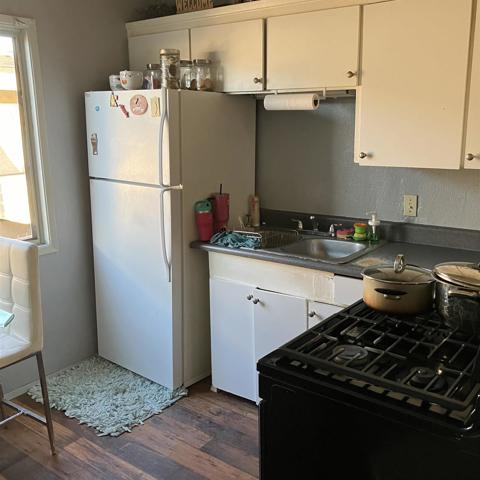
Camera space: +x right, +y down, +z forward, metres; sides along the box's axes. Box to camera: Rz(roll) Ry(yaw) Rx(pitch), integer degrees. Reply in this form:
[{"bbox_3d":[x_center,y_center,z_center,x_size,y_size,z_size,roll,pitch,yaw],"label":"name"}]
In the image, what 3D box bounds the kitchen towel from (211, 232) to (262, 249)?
[{"bbox_3d":[-0.007,-0.006,2.691,0.260,0.065,0.160,9,14,35],"label":"kitchen towel"}]

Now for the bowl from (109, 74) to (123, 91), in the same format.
[{"bbox_3d":[-0.691,-0.884,2.949,0.110,0.101,0.110,-1,13,0],"label":"bowl"}]

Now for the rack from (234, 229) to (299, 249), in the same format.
[{"bbox_3d":[0.096,-0.028,2.813,0.320,0.065,0.320,9,14,35],"label":"rack"}]

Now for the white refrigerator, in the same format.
[{"bbox_3d":[-0.429,-0.031,3.307,0.736,1.711,0.759,10,15,40],"label":"white refrigerator"}]

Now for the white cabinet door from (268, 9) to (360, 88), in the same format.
[{"bbox_3d":[0.375,-0.987,2.705,0.530,0.376,0.028,8,14,35],"label":"white cabinet door"}]

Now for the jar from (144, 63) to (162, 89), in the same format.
[{"bbox_3d":[-0.481,-0.905,2.906,0.110,0.158,0.110,1,11,0],"label":"jar"}]

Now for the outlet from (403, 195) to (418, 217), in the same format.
[{"bbox_3d":[0.927,-0.184,2.811,0.072,0.116,0.010,8,16,35],"label":"outlet"}]

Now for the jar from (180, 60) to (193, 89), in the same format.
[{"bbox_3d":[-0.307,-0.900,2.867,0.110,0.176,0.110,-1,13,0],"label":"jar"}]

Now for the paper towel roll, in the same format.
[{"bbox_3d":[0.272,-0.731,2.744,0.285,0.085,0.085,8,16,35],"label":"paper towel roll"}]

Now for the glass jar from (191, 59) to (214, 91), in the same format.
[{"bbox_3d":[-0.208,-0.903,2.868,0.120,0.181,0.120,-1,13,0],"label":"glass jar"}]

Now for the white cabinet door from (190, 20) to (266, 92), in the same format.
[{"bbox_3d":[-0.074,-1.054,3.023,0.519,0.376,0.028,8,14,35],"label":"white cabinet door"}]

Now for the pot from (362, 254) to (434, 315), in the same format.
[{"bbox_3d":[0.528,0.131,1.720,0.245,0.170,0.310,6,13,25],"label":"pot"}]

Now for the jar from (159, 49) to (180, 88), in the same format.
[{"bbox_3d":[-0.358,-0.883,2.705,0.106,0.213,0.106,-1,13,0],"label":"jar"}]

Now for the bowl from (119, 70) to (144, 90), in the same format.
[{"bbox_3d":[-0.618,-0.895,2.961,0.132,0.115,0.132,1,11,0],"label":"bowl"}]

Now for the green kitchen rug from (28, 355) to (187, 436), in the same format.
[{"bbox_3d":[-0.775,0.880,3.019,0.752,0.030,0.577,9,14,35],"label":"green kitchen rug"}]

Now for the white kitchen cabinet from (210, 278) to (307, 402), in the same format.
[{"bbox_3d":[0.251,0.508,2.909,0.585,0.665,0.580,8,16,35],"label":"white kitchen cabinet"}]

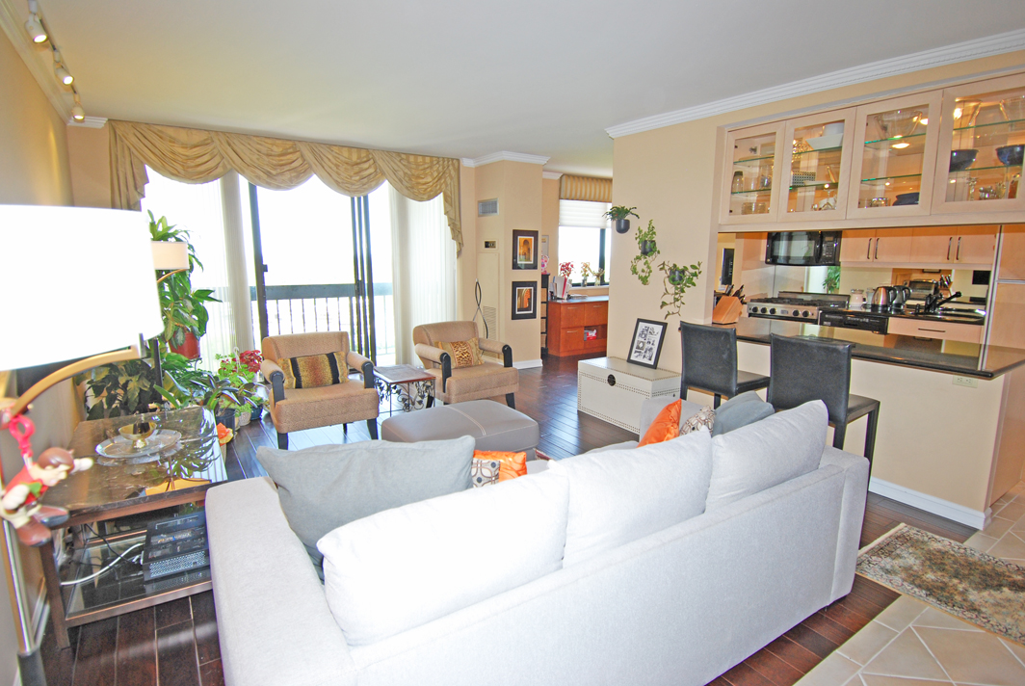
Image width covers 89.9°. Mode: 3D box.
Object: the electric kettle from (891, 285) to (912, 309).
[{"bbox_3d":[3.935,-0.443,5.188,0.160,0.240,0.210,-7,13,-34],"label":"electric kettle"}]

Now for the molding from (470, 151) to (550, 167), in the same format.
[{"bbox_3d":[-0.034,-2.193,6.258,0.721,0.084,0.701,-7,13,-34],"label":"molding"}]

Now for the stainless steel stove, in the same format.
[{"bbox_3d":[3.156,-0.003,5.774,0.660,1.040,0.760,-7,13,-34],"label":"stainless steel stove"}]

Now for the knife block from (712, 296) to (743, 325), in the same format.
[{"bbox_3d":[1.797,-0.291,4.297,0.255,0.235,0.125,-6,12,-31],"label":"knife block"}]

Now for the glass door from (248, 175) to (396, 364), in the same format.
[{"bbox_3d":[-2.115,-0.681,5.811,1.450,2.280,0.100,-7,13,-34],"label":"glass door"}]

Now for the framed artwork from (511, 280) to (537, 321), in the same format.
[{"bbox_3d":[0.166,-0.537,6.448,0.405,0.485,0.030,-7,13,-34],"label":"framed artwork"}]

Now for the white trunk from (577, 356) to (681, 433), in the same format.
[{"bbox_3d":[1.020,0.455,4.590,0.400,0.490,0.870,-7,13,-34],"label":"white trunk"}]

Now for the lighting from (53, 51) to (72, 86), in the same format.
[{"bbox_3d":[-2.388,-1.463,2.729,0.110,0.175,0.075,5,12,22],"label":"lighting"}]

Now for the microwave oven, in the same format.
[{"bbox_3d":[3.282,-1.077,5.611,0.400,0.425,0.787,-7,13,-34],"label":"microwave oven"}]

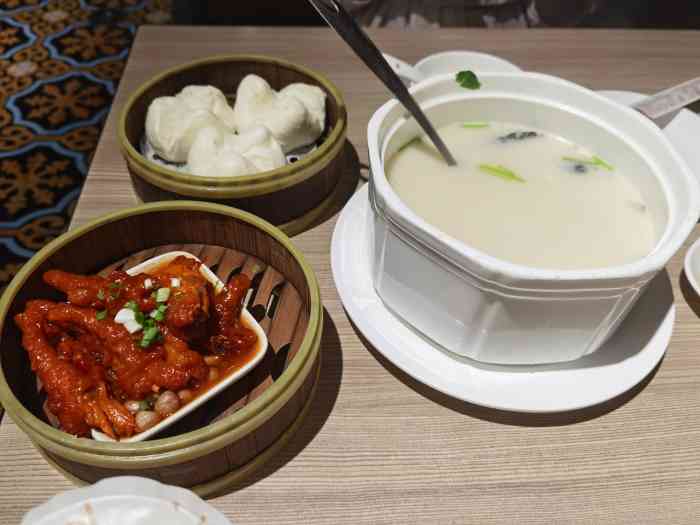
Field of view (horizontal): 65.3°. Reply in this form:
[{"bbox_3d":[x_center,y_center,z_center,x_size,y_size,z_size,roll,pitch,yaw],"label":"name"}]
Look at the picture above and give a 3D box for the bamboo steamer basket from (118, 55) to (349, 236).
[{"bbox_3d":[-0.090,-0.096,0.449,0.175,0.060,0.175,1,49,0],"label":"bamboo steamer basket"}]

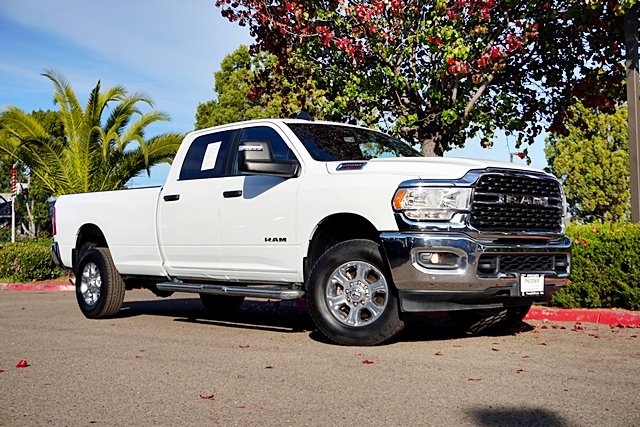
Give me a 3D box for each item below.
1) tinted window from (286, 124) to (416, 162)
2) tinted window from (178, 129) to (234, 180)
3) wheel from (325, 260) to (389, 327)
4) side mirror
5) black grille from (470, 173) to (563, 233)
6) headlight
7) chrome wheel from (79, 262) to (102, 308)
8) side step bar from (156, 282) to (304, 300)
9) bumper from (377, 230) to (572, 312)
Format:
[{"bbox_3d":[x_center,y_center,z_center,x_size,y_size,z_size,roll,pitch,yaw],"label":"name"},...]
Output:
[{"bbox_3d":[0.420,-0.617,7.475,1.500,0.160,0.740,1,36,-41],"label":"tinted window"},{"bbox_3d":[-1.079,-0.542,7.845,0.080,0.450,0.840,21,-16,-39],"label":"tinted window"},{"bbox_3d":[0.304,0.610,6.263,0.495,0.495,0.180,-2,-3,19],"label":"wheel"},{"bbox_3d":[-0.432,-0.419,6.712,0.420,0.310,0.280,1,-4,-41],"label":"side mirror"},{"bbox_3d":[1.520,-0.073,6.208,1.170,0.460,0.140,1,-4,-41],"label":"black grille"},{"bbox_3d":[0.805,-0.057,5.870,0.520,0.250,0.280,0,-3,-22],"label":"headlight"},{"bbox_3d":[-2.579,0.820,9.511,0.180,0.495,0.495,1,-4,-41],"label":"chrome wheel"},{"bbox_3d":[-0.885,0.693,7.429,0.140,0.100,2.280,1,-4,-41],"label":"side step bar"},{"bbox_3d":[1.391,0.432,6.341,2.040,0.570,0.630,1,-4,-41],"label":"bumper"}]

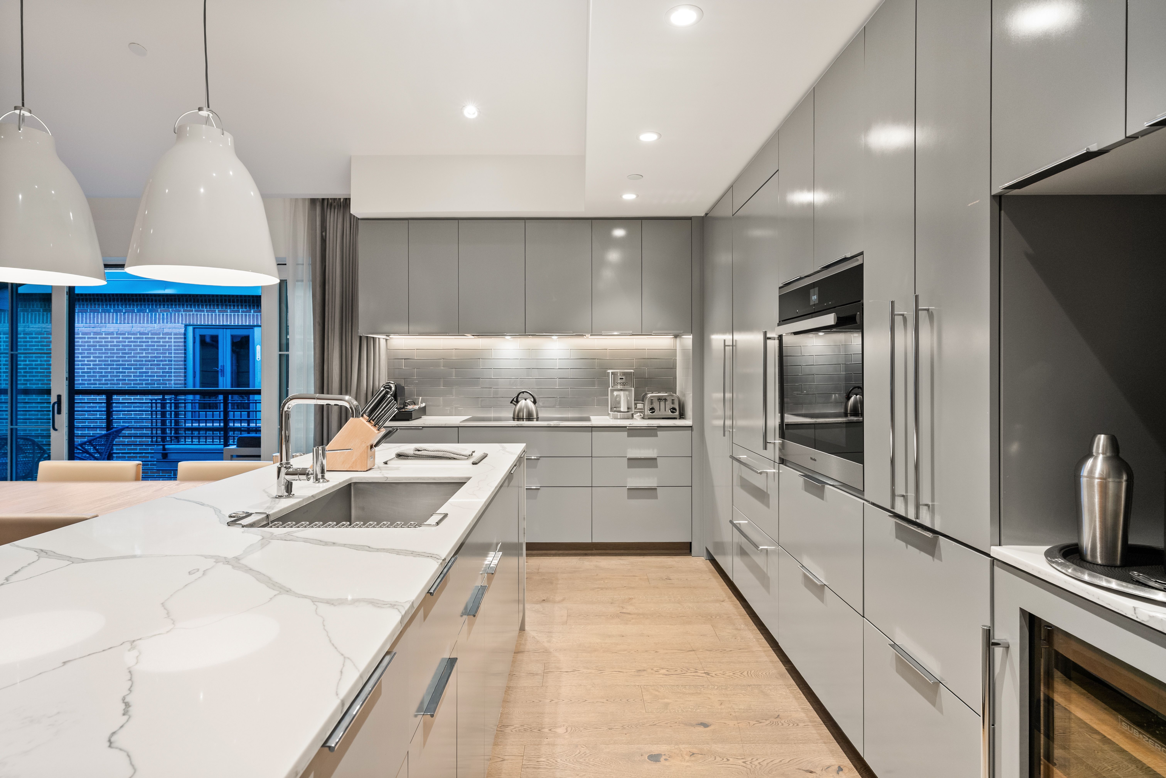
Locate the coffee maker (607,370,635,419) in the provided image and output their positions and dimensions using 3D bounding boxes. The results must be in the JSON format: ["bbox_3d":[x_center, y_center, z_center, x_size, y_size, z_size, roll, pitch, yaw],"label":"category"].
[{"bbox_3d":[0.285,0.040,4.450,0.195,0.368,0.240,0,1,-1],"label":"coffee maker"}]

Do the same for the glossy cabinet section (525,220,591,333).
[{"bbox_3d":[-0.170,-0.770,4.265,0.455,0.779,0.570,0,1,0],"label":"glossy cabinet section"}]

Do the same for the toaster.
[{"bbox_3d":[0.589,0.119,4.490,0.265,0.197,0.280,0,1,-1],"label":"toaster"}]

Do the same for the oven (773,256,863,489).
[{"bbox_3d":[1.098,-0.057,2.145,0.590,0.710,0.755,0,1,-1],"label":"oven"}]

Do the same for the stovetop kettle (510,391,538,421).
[{"bbox_3d":[-0.427,0.127,4.270,0.207,0.222,0.192,0,1,-9],"label":"stovetop kettle"}]

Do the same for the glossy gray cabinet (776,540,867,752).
[{"bbox_3d":[1.154,0.901,2.160,0.600,0.426,0.752,0,1,0],"label":"glossy gray cabinet"}]

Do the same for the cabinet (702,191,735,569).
[{"bbox_3d":[1.123,-0.032,3.620,0.590,2.200,0.730,0,1,-1],"label":"cabinet"}]

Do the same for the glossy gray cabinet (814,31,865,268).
[{"bbox_3d":[1.156,-0.768,1.968,0.600,0.688,0.374,0,1,0],"label":"glossy gray cabinet"}]

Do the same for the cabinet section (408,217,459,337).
[{"bbox_3d":[-1.022,-0.770,4.265,0.342,0.779,0.570,0,1,0],"label":"cabinet section"}]

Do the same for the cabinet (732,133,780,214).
[{"bbox_3d":[1.148,-1.051,2.917,0.600,0.174,0.762,0,1,0],"label":"cabinet"}]

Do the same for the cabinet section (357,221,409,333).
[{"bbox_3d":[-1.365,-0.770,4.265,0.345,0.779,0.570,0,1,0],"label":"cabinet section"}]

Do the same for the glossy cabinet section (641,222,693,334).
[{"bbox_3d":[0.570,-0.770,4.265,0.342,0.779,0.570,0,1,0],"label":"glossy cabinet section"}]

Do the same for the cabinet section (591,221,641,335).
[{"bbox_3d":[0.228,-0.770,4.265,0.342,0.779,0.570,0,1,0],"label":"cabinet section"}]

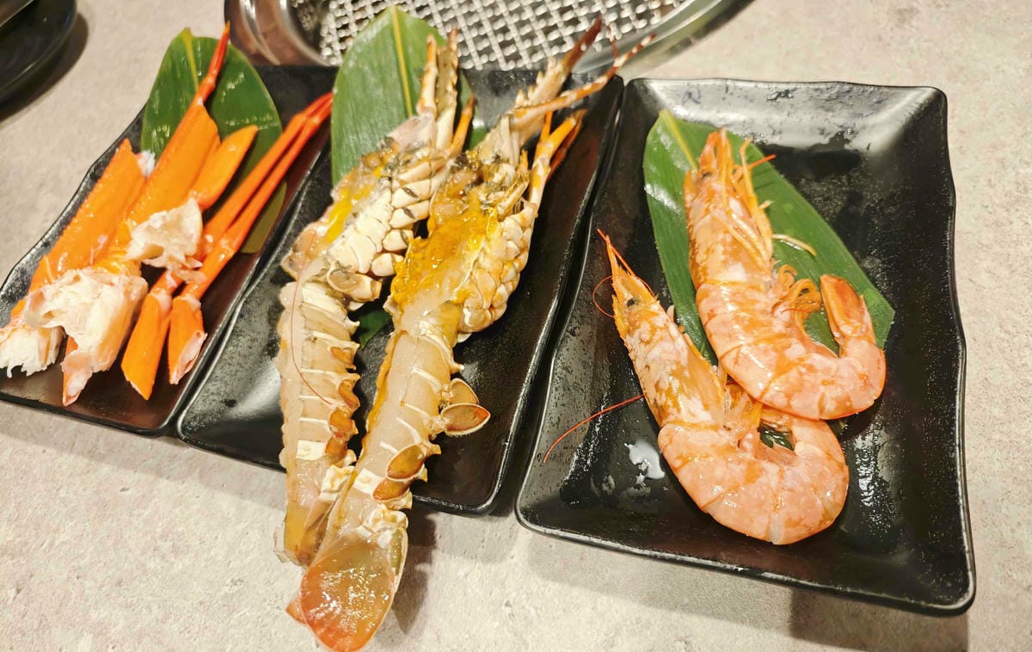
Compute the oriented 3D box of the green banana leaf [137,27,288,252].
[{"bbox_3d":[-0.154,-0.093,0.356,0.075,0.024,0.154,-19,70,0],"label":"green banana leaf"}]

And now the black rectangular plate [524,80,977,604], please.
[{"bbox_3d":[0.093,-0.012,0.271,0.138,0.025,0.213,8,63,15],"label":"black rectangular plate"}]

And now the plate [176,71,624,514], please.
[{"bbox_3d":[-0.041,-0.031,0.309,0.138,0.025,0.213,9,64,16],"label":"plate"}]

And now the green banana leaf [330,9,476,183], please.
[{"bbox_3d":[-0.058,-0.075,0.325,0.075,0.024,0.172,-4,72,9],"label":"green banana leaf"}]

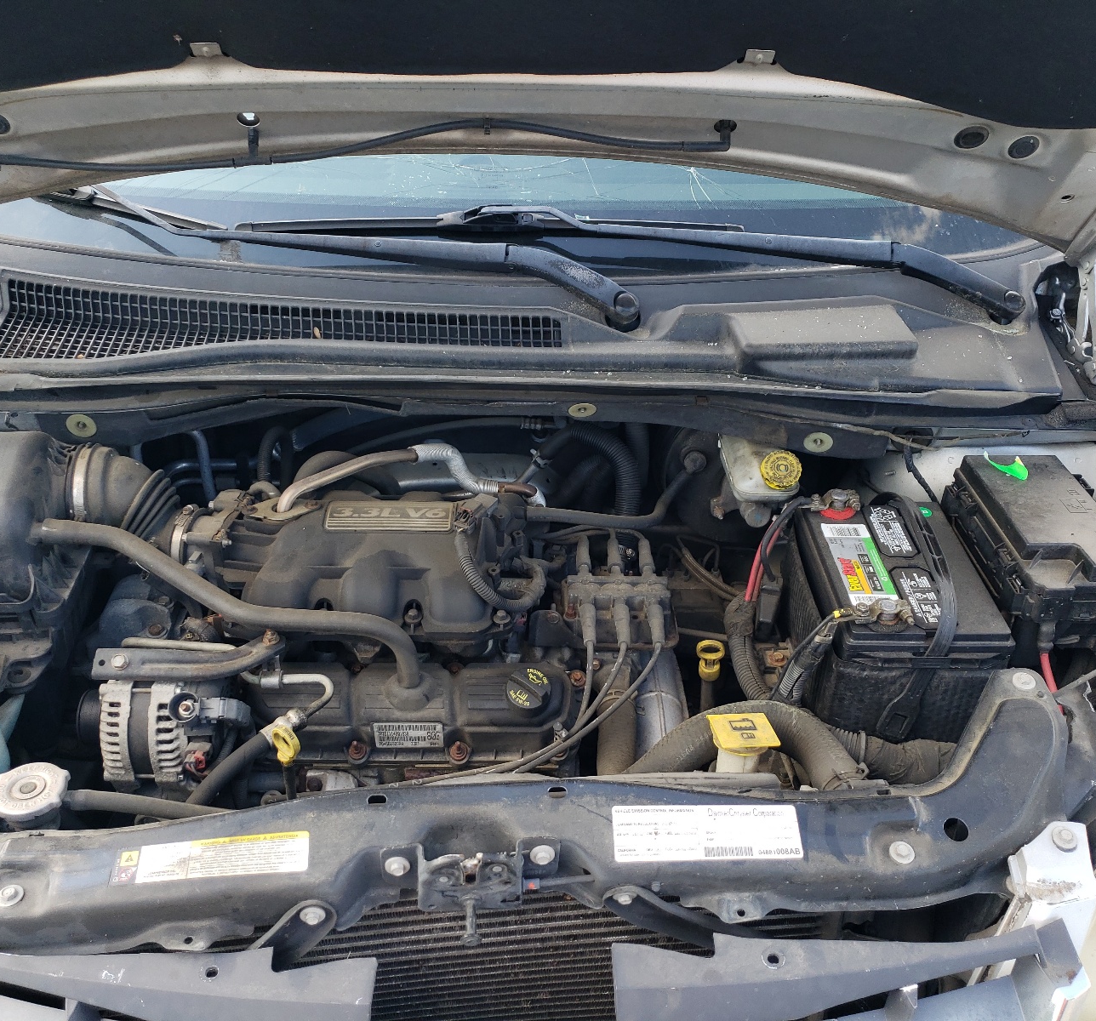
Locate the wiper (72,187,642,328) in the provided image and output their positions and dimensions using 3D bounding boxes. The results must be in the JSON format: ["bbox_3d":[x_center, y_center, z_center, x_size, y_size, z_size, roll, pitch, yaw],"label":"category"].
[{"bbox_3d":[-0.337,-0.395,1.490,0.966,0.130,0.100,7,33,13],"label":"wiper"}]

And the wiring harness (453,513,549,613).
[{"bbox_3d":[-0.055,0.061,1.180,0.110,0.080,0.085,0,32,1],"label":"wiring harness"}]

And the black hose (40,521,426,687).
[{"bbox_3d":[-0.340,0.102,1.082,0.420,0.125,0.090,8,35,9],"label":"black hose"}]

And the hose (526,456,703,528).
[{"bbox_3d":[0.081,-0.023,1.240,0.205,0.055,0.115,-11,37,-18],"label":"hose"}]

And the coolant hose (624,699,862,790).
[{"bbox_3d":[0.186,0.234,0.975,0.225,0.095,0.085,0,32,1],"label":"coolant hose"}]

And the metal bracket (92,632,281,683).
[{"bbox_3d":[-0.380,0.154,1.080,0.190,0.035,0.050,-5,33,-6],"label":"metal bracket"}]

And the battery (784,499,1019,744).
[{"bbox_3d":[0.397,0.141,1.217,0.175,0.200,0.262,0,32,1],"label":"battery"}]

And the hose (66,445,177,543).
[{"bbox_3d":[-0.517,-0.015,1.250,0.135,0.120,0.110,0,32,1],"label":"hose"}]

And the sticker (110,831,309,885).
[{"bbox_3d":[-0.271,0.283,0.828,0.151,0.002,0.040,-4,40,-5],"label":"sticker"}]

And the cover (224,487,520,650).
[{"bbox_3d":[-0.186,0.057,1.143,0.325,0.120,0.165,-1,35,-4],"label":"cover"}]

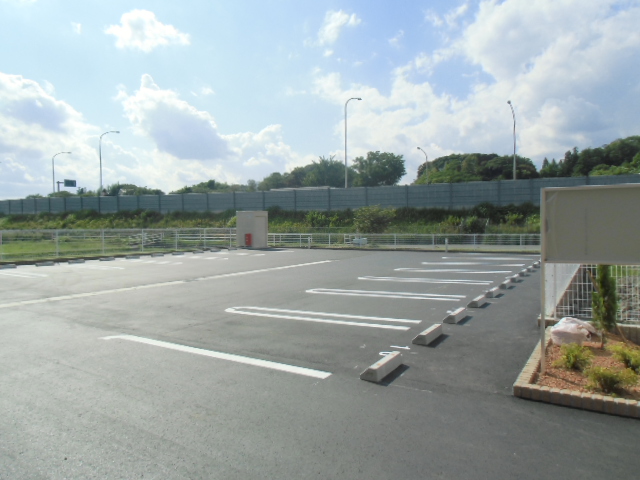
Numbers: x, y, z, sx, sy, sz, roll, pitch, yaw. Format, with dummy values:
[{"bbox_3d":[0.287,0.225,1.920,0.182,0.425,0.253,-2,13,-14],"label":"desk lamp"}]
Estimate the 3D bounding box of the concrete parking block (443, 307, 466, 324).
[{"bbox_3d":[1.946,1.076,6.347,0.180,0.117,0.588,0,2,32],"label":"concrete parking block"}]

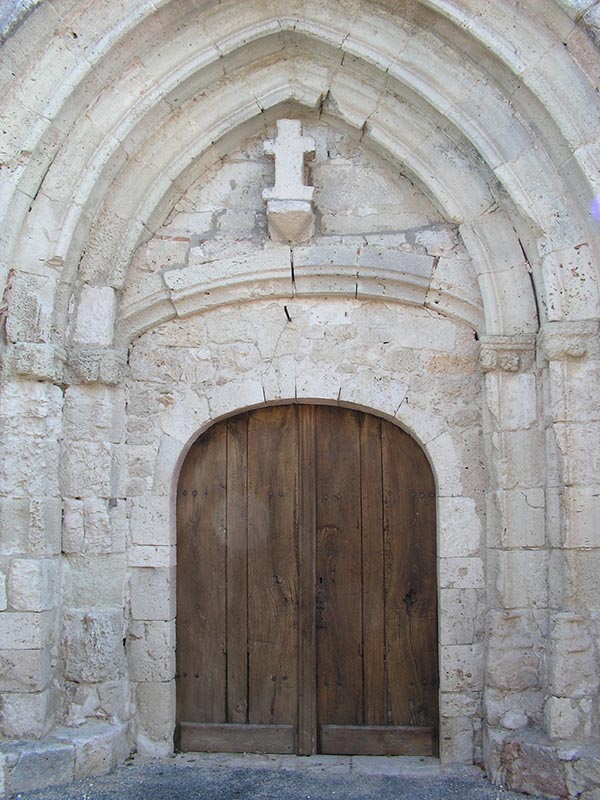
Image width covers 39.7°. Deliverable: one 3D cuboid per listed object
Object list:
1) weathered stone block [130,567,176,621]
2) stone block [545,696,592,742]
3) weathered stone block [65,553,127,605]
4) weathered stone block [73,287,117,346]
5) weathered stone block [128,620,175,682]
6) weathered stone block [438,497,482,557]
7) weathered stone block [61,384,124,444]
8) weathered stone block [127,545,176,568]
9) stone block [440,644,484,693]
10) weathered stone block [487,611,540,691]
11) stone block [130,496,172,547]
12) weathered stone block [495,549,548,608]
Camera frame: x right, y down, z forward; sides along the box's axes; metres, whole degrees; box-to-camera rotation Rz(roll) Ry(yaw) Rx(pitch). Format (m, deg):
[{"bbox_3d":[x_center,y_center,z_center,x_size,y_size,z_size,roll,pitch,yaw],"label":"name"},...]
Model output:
[{"bbox_3d":[-0.987,1.321,5.720,0.281,0.347,0.280,-1,-9,3],"label":"weathered stone block"},{"bbox_3d":[1.401,1.668,4.432,0.234,0.216,0.230,-1,-6,4],"label":"stone block"},{"bbox_3d":[-1.241,1.084,5.077,0.295,0.302,0.330,-1,-6,4],"label":"weathered stone block"},{"bbox_3d":[-1.397,-0.557,5.795,0.277,0.403,0.250,-1,-9,5],"label":"weathered stone block"},{"bbox_3d":[-0.990,1.697,5.664,0.277,0.385,0.280,-1,-9,3],"label":"weathered stone block"},{"bbox_3d":[1.003,0.795,5.242,0.253,0.360,0.210,-1,-6,4],"label":"weathered stone block"},{"bbox_3d":[-1.279,0.108,5.188,0.287,0.346,0.330,-1,-6,4],"label":"weathered stone block"},{"bbox_3d":[-0.948,1.002,5.353,0.273,0.143,0.200,-1,-6,4],"label":"weathered stone block"},{"bbox_3d":[1.064,1.760,5.522,0.274,0.297,0.250,-1,-9,5],"label":"stone block"},{"bbox_3d":[1.332,1.567,5.270,0.296,0.463,0.300,-1,-9,5],"label":"weathered stone block"},{"bbox_3d":[-1.021,0.845,5.837,0.260,0.353,0.250,-1,-9,5],"label":"stone block"},{"bbox_3d":[1.284,1.040,4.902,0.280,0.325,0.330,-1,-6,4],"label":"weathered stone block"}]

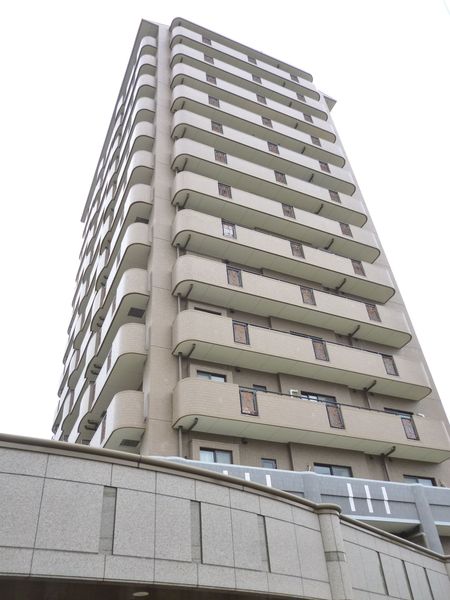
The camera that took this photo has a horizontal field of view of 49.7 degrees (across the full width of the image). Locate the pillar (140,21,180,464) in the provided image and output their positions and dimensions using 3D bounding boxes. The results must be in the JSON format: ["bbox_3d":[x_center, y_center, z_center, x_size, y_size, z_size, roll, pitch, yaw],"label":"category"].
[{"bbox_3d":[-3.300,-6.534,25.493,1.050,36.000,1.000,13,-43,-21],"label":"pillar"}]

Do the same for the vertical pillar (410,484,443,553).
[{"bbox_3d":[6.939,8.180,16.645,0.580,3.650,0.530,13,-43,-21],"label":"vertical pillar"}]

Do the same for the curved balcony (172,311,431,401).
[{"bbox_3d":[3.688,2.531,20.362,12.070,1.330,1.240,13,-43,-21],"label":"curved balcony"}]

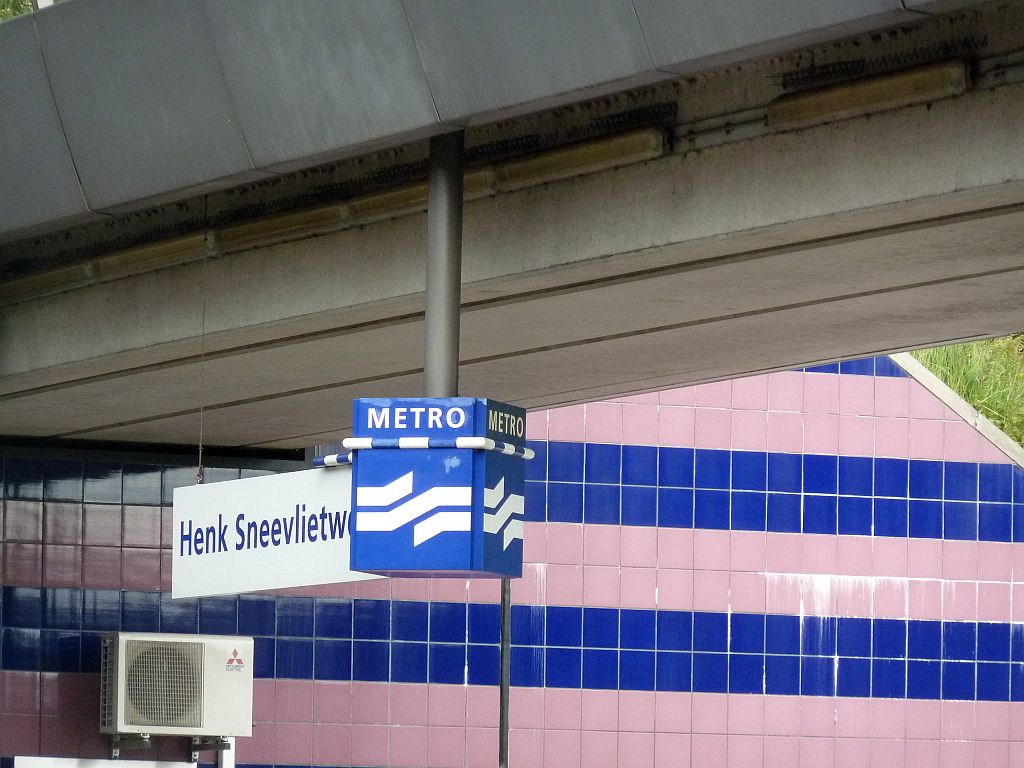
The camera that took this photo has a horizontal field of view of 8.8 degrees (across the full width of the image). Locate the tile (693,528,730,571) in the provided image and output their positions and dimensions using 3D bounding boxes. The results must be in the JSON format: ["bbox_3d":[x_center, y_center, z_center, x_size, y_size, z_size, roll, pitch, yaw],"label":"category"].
[{"bbox_3d":[1.146,0.956,38.307,0.233,0.230,0.012,3,-5,-27],"label":"tile"}]

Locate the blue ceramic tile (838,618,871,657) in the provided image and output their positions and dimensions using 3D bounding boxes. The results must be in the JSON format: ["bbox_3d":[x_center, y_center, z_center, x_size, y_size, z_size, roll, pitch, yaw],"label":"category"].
[{"bbox_3d":[2.031,1.506,39.622,0.230,0.230,0.012,3,-5,-26],"label":"blue ceramic tile"}]

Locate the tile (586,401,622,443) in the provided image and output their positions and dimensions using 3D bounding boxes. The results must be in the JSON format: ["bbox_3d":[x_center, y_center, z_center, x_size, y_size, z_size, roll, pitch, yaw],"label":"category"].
[{"bbox_3d":[0.533,0.227,38.889,0.232,0.232,0.010,3,-5,-26],"label":"tile"}]

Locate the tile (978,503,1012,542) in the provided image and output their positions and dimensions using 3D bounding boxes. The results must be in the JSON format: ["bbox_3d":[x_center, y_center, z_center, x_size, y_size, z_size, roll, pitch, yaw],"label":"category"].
[{"bbox_3d":[2.841,0.816,39.176,0.233,0.230,0.012,3,-5,-27],"label":"tile"}]

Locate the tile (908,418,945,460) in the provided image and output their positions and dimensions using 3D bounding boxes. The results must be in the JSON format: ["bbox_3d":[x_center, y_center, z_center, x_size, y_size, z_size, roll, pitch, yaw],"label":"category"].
[{"bbox_3d":[2.439,0.329,39.176,0.227,0.230,0.010,3,-5,-26],"label":"tile"}]

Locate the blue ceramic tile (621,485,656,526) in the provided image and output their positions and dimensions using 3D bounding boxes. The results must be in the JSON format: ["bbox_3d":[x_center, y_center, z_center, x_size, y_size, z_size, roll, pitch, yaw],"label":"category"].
[{"bbox_3d":[0.738,0.712,38.969,0.234,0.234,0.010,3,-5,-26],"label":"blue ceramic tile"}]

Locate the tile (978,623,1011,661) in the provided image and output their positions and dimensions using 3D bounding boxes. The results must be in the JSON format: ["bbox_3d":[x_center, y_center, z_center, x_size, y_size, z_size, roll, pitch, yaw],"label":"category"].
[{"bbox_3d":[2.908,1.558,40.176,0.236,0.236,0.010,3,-5,-26],"label":"tile"}]

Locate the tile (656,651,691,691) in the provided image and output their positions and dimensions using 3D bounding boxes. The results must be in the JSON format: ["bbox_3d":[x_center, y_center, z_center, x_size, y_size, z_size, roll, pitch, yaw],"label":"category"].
[{"bbox_3d":[0.944,1.679,39.000,0.234,0.234,0.010,3,-5,-26],"label":"tile"}]

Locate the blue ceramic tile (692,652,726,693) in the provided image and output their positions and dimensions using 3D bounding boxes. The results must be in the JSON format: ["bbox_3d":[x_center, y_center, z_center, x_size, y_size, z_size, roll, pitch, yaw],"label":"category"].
[{"bbox_3d":[1.153,1.686,38.838,0.237,0.237,0.012,3,-5,-27],"label":"blue ceramic tile"}]

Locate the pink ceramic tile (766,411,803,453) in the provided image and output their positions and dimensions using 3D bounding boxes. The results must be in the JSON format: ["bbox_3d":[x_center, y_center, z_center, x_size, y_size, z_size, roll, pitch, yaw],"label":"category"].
[{"bbox_3d":[1.624,0.287,39.648,0.236,0.236,0.010,3,-5,-26],"label":"pink ceramic tile"}]

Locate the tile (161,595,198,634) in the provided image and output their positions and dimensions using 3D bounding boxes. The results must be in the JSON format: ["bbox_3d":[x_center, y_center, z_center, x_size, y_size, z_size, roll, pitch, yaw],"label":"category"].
[{"bbox_3d":[-1.840,1.270,36.774,0.233,0.230,0.012,3,-5,-27],"label":"tile"}]

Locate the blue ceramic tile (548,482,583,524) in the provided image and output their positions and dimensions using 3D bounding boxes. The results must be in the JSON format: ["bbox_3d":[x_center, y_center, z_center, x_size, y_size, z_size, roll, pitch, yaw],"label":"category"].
[{"bbox_3d":[0.307,0.688,38.471,0.237,0.237,0.012,3,-5,-27],"label":"blue ceramic tile"}]

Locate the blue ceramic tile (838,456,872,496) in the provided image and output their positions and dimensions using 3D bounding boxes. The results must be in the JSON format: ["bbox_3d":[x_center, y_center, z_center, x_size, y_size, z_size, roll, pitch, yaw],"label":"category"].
[{"bbox_3d":[2.046,0.549,39.697,0.230,0.230,0.012,3,-5,-26],"label":"blue ceramic tile"}]

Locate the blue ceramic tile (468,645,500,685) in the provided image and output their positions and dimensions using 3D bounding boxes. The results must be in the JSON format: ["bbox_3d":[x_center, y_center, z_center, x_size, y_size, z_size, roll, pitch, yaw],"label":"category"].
[{"bbox_3d":[-0.161,1.600,37.818,0.212,0.223,0.010,3,-5,-26],"label":"blue ceramic tile"}]

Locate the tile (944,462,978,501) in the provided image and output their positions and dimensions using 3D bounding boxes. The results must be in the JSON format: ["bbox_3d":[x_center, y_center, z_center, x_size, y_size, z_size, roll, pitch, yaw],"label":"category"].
[{"bbox_3d":[2.706,0.586,40.149,0.236,0.236,0.010,3,-5,-26],"label":"tile"}]

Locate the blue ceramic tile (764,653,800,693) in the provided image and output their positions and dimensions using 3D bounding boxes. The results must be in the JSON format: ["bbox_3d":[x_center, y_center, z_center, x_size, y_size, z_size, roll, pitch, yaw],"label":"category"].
[{"bbox_3d":[1.596,1.716,39.322,0.234,0.234,0.010,3,-5,-26],"label":"blue ceramic tile"}]

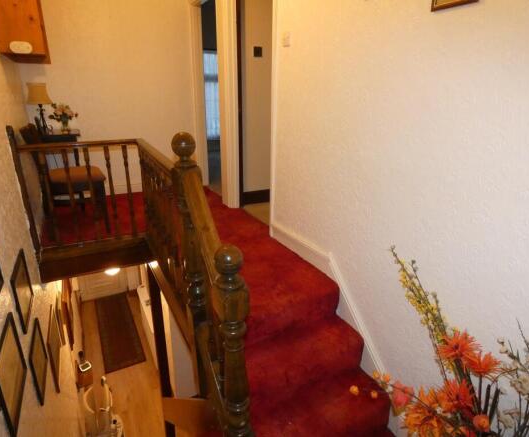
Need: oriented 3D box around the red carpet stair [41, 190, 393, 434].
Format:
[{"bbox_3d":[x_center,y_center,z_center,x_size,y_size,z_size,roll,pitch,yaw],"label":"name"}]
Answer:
[{"bbox_3d":[-0.784,0.522,2.684,1.685,0.670,3.250,-10,23,-26],"label":"red carpet stair"}]

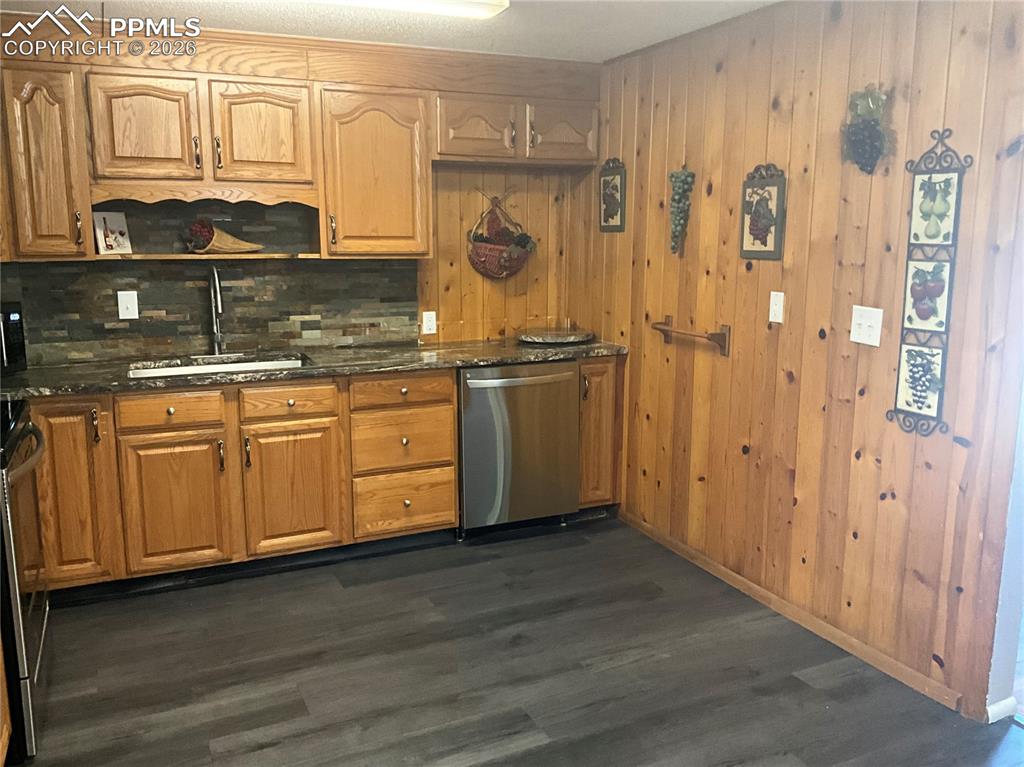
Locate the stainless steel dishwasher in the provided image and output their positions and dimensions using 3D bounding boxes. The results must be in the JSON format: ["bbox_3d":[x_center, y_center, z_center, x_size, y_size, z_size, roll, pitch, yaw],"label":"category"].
[{"bbox_3d":[-0.067,0.246,4.306,0.605,0.780,0.610,-5,11,-24],"label":"stainless steel dishwasher"}]

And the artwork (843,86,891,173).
[{"bbox_3d":[1.132,-0.809,2.730,0.075,0.280,0.165,-5,11,-24],"label":"artwork"}]

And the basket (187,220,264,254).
[{"bbox_3d":[-1.248,-0.641,3.731,0.330,0.140,0.150,-7,13,-36],"label":"basket"}]

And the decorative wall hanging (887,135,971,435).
[{"bbox_3d":[1.257,-0.296,2.605,0.025,0.920,0.232,-5,11,-24],"label":"decorative wall hanging"}]

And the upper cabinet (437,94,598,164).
[{"bbox_3d":[-0.033,-1.229,4.234,0.875,0.305,0.325,-5,11,-24],"label":"upper cabinet"}]

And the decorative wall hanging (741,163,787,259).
[{"bbox_3d":[0.941,-0.649,3.243,0.020,0.352,0.230,-5,11,-24],"label":"decorative wall hanging"}]

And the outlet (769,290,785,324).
[{"bbox_3d":[0.990,-0.284,3.214,0.009,0.115,0.072,-5,11,-24],"label":"outlet"}]

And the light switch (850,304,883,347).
[{"bbox_3d":[1.167,-0.190,2.835,0.013,0.120,0.120,-5,11,-24],"label":"light switch"}]

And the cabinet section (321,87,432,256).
[{"bbox_3d":[-0.677,-0.973,4.035,0.526,0.747,0.337,-5,11,-24],"label":"cabinet section"}]

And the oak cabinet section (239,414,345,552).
[{"bbox_3d":[-1.054,0.397,3.951,0.426,0.571,0.618,-5,11,-24],"label":"oak cabinet section"}]

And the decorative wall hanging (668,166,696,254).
[{"bbox_3d":[0.720,-0.743,3.646,0.075,0.383,0.145,-5,11,-24],"label":"decorative wall hanging"}]

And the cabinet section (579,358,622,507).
[{"bbox_3d":[0.326,0.203,4.544,0.242,0.762,0.618,-5,11,-24],"label":"cabinet section"}]

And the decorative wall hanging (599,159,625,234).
[{"bbox_3d":[0.485,-0.920,4.197,0.020,0.350,0.228,-5,11,-24],"label":"decorative wall hanging"}]

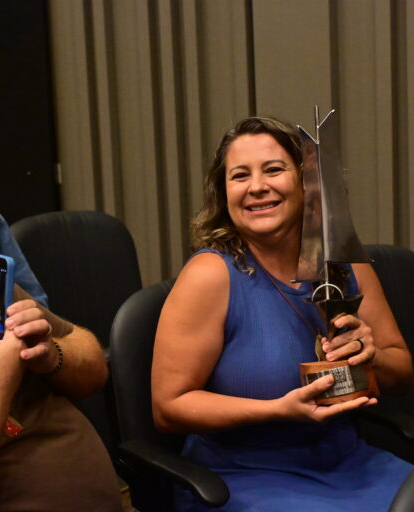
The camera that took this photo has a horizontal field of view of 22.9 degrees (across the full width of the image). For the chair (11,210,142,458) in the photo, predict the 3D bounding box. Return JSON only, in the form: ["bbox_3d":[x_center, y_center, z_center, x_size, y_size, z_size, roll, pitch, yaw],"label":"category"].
[{"bbox_3d":[-0.308,0.347,3.040,0.550,0.940,0.580,-8,10,-34],"label":"chair"}]

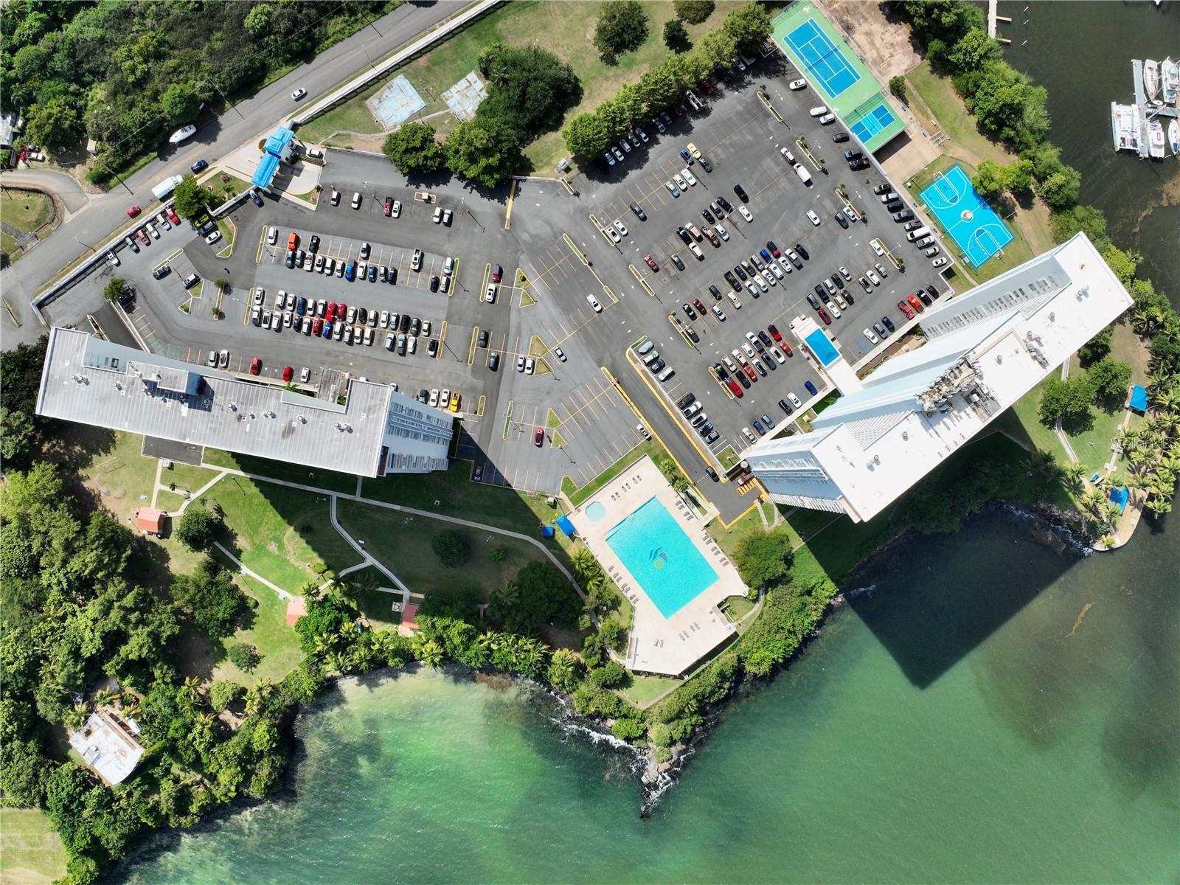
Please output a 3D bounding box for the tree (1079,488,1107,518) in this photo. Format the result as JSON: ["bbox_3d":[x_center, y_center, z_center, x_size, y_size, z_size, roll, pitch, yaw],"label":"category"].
[{"bbox_3d":[146.359,17.518,239.852,7.400,7.500,7.800,1,88,1],"label":"tree"}]

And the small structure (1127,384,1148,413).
[{"bbox_3d":[162.377,-13.045,242.978,4.700,3.400,6.600,16,88,1],"label":"small structure"}]

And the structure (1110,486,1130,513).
[{"bbox_3d":[160.896,17.382,249.230,4.600,3.600,6.400,14,88,1],"label":"structure"}]

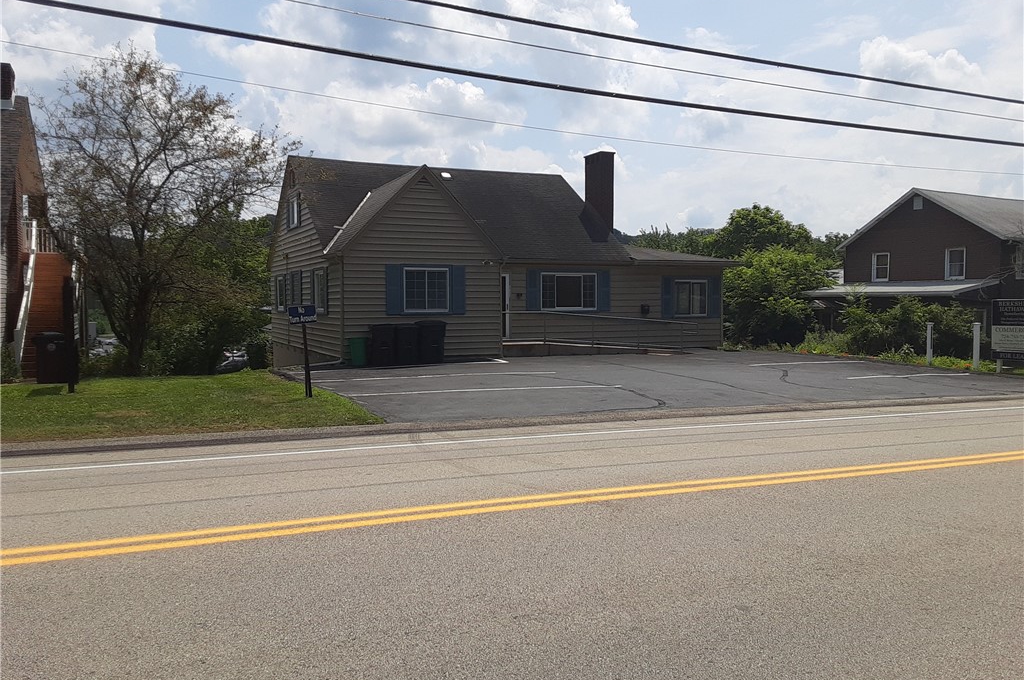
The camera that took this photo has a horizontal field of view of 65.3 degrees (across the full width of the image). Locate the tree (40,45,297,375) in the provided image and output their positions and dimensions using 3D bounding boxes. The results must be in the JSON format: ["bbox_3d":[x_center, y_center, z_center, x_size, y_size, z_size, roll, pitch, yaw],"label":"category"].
[{"bbox_3d":[-9.576,-3.607,22.536,7.300,9.300,7.000,-2,3,-26],"label":"tree"}]

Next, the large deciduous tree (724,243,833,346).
[{"bbox_3d":[11.118,-1.735,33.414,4.800,4.500,4.600,-2,3,-26],"label":"large deciduous tree"}]

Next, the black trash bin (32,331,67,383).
[{"bbox_3d":[-9.978,0.370,17.400,0.700,1.100,0.780,-2,3,-28],"label":"black trash bin"}]

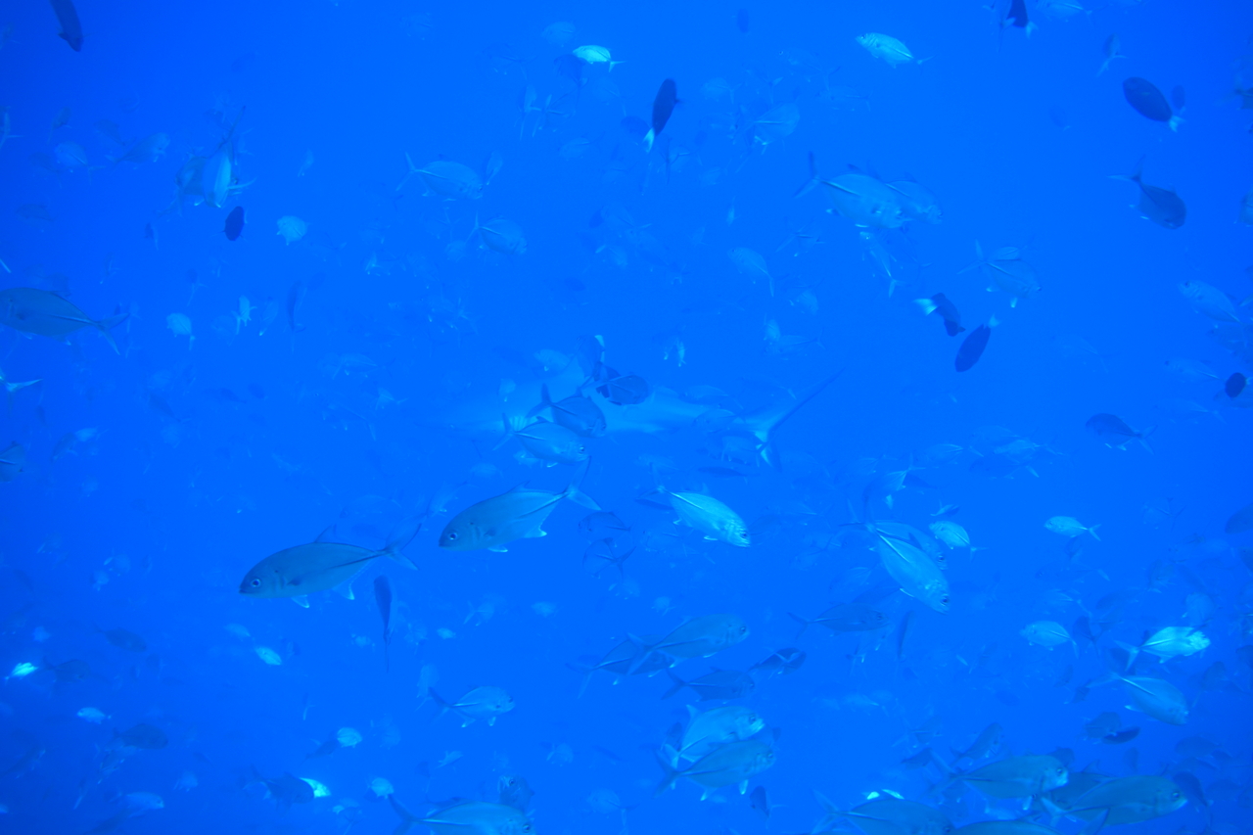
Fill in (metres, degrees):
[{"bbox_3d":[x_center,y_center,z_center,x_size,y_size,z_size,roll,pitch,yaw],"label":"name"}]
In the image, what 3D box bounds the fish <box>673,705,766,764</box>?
[{"bbox_3d":[0.362,1.228,9.300,0.440,0.165,0.075,-17,-1,33],"label":"fish"}]

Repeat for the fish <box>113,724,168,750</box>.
[{"bbox_3d":[-2.874,1.887,14.200,0.080,0.170,0.480,0,-14,41],"label":"fish"}]

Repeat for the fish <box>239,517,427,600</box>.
[{"bbox_3d":[-0.817,0.414,6.600,0.520,0.190,0.080,-14,4,-16],"label":"fish"}]

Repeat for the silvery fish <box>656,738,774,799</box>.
[{"bbox_3d":[0.328,1.303,8.900,0.470,0.175,0.075,-9,13,-23],"label":"silvery fish"}]

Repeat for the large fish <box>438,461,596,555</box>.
[{"bbox_3d":[-0.324,0.270,7.200,0.500,0.180,0.080,-20,6,-18],"label":"large fish"}]

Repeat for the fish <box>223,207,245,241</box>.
[{"bbox_3d":[-1.731,-0.856,10.600,0.080,0.160,0.280,11,15,9],"label":"fish"}]

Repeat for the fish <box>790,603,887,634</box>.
[{"bbox_3d":[0.918,0.874,10.400,0.450,0.160,0.070,2,10,7],"label":"fish"}]

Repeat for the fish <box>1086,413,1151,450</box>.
[{"bbox_3d":[2.315,0.069,11.300,0.420,0.160,0.070,10,14,31],"label":"fish"}]

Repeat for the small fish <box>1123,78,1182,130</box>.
[{"bbox_3d":[1.921,-1.148,8.800,0.260,0.125,0.045,35,4,6],"label":"small fish"}]

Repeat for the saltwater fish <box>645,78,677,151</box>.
[{"bbox_3d":[0.111,-0.970,7.700,0.050,0.250,0.110,4,-27,22],"label":"saltwater fish"}]

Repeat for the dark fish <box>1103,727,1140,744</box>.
[{"bbox_3d":[2.777,1.789,13.500,0.280,0.130,0.070,-8,4,-25],"label":"dark fish"}]

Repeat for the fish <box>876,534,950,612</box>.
[{"bbox_3d":[0.971,0.514,8.400,0.520,0.185,0.080,47,-18,-18],"label":"fish"}]

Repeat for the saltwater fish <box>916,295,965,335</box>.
[{"bbox_3d":[1.049,-0.346,8.000,0.220,0.110,0.070,43,-9,-24],"label":"saltwater fish"}]

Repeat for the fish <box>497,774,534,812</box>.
[{"bbox_3d":[-0.504,1.727,11.000,0.080,0.170,0.480,0,-22,31],"label":"fish"}]

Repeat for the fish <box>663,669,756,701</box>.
[{"bbox_3d":[0.358,1.157,10.400,0.480,0.170,0.080,9,-5,-32],"label":"fish"}]

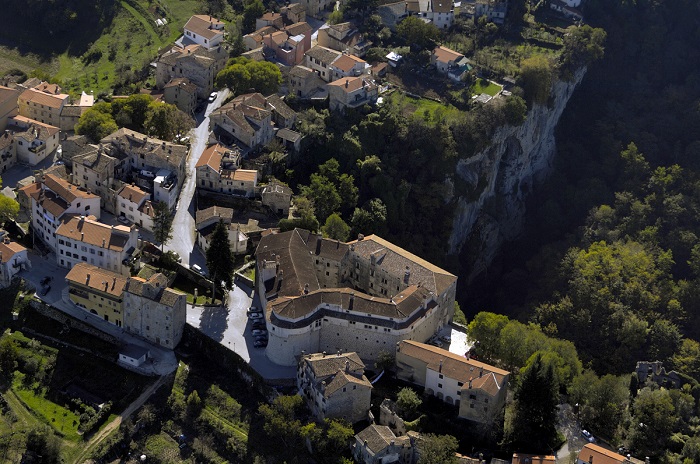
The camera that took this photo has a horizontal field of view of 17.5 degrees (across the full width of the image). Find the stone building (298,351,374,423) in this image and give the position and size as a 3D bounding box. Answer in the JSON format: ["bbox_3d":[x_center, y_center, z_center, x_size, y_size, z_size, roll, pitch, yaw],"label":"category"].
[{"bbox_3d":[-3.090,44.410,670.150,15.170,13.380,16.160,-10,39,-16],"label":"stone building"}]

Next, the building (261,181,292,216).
[{"bbox_3d":[-23.420,-11.400,729.790,10.000,9.500,8.000,3,37,-2],"label":"building"}]

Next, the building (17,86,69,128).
[{"bbox_3d":[-102.440,-42.230,762.970,14.470,10.710,7.700,15,39,15],"label":"building"}]

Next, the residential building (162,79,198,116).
[{"bbox_3d":[-57.710,-46.550,772.030,10.000,10.000,7.000,10,37,8],"label":"residential building"}]

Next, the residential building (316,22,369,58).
[{"bbox_3d":[-1.160,-68.730,801.810,17.330,8.400,9.650,25,37,32],"label":"residential building"}]

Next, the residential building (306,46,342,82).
[{"bbox_3d":[-7.580,-59.150,785.210,11.910,8.200,10.000,27,38,35],"label":"residential building"}]

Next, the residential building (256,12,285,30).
[{"bbox_3d":[-28.200,-76.000,817.900,8.600,6.800,7.000,-1,37,-6],"label":"residential building"}]

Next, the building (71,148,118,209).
[{"bbox_3d":[-81.900,-18.500,727.850,12.000,15.000,10.000,21,40,22],"label":"building"}]

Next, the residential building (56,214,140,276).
[{"bbox_3d":[-77.940,3.490,699.650,23.000,14.300,12.500,15,38,15],"label":"residential building"}]

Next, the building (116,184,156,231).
[{"bbox_3d":[-63.090,-7.660,691.520,14.290,9.770,7.000,22,35,28],"label":"building"}]

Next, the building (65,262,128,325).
[{"bbox_3d":[-69.880,16.710,646.610,18.300,11.800,10.500,19,34,26],"label":"building"}]

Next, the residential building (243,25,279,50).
[{"bbox_3d":[-31.660,-68.590,805.430,6.420,7.240,10.580,29,44,30],"label":"residential building"}]

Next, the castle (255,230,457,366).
[{"bbox_3d":[-0.050,20.260,677.830,62.000,21.000,44.000,7,37,5],"label":"castle"}]

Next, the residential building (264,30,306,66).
[{"bbox_3d":[-23.350,-66.560,801.370,12.140,9.710,8.890,28,44,28],"label":"residential building"}]

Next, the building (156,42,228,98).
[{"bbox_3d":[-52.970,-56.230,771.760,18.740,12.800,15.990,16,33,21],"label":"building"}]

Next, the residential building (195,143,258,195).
[{"bbox_3d":[-38.910,-20.340,739.670,19.510,10.210,12.320,10,38,8],"label":"residential building"}]

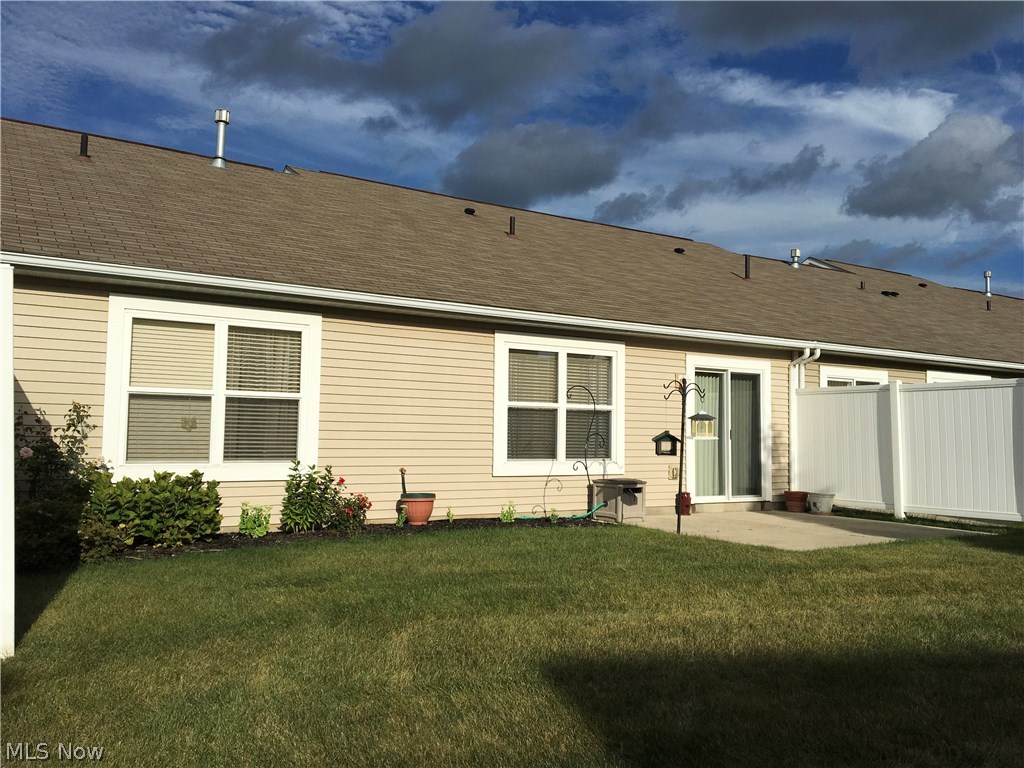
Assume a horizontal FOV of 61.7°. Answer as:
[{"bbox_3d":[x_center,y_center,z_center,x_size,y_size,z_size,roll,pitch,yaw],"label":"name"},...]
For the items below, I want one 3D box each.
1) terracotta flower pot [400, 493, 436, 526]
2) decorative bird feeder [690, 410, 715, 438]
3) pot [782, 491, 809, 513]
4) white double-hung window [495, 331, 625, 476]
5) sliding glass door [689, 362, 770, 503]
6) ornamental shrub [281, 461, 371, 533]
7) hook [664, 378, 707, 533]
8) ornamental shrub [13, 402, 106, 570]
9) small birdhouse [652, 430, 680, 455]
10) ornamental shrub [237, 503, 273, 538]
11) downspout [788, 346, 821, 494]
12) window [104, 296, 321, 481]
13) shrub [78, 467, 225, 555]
[{"bbox_3d":[-1.060,1.425,9.723,0.392,0.360,0.392,1,-4,0],"label":"terracotta flower pot"},{"bbox_3d":[2.087,0.452,9.352,0.282,0.312,0.272,3,-4,-33],"label":"decorative bird feeder"},{"bbox_3d":[4.370,1.813,13.178,0.360,0.315,0.360,1,-4,0],"label":"pot"},{"bbox_3d":[0.675,0.289,11.315,2.152,1.830,0.121,3,-4,-33],"label":"white double-hung window"},{"bbox_3d":[3.332,0.698,13.060,1.830,2.182,0.131,3,-4,-33],"label":"sliding glass door"},{"bbox_3d":[-1.969,1.208,9.105,0.804,0.754,0.503,3,-4,-33],"label":"ornamental shrub"},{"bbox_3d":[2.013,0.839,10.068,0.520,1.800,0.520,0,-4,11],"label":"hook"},{"bbox_3d":[-3.837,0.805,7.256,0.754,1.317,1.006,3,-4,-33],"label":"ornamental shrub"},{"bbox_3d":[1.883,0.723,10.389,0.330,0.290,0.220,1,-4,-7],"label":"small birdhouse"},{"bbox_3d":[-2.590,1.373,8.662,0.310,0.340,0.290,3,-5,-33],"label":"ornamental shrub"},{"bbox_3d":[4.673,0.672,13.736,0.322,2.444,0.342,3,-4,-33],"label":"downspout"},{"bbox_3d":[-2.993,0.091,8.784,2.137,1.815,0.100,3,-5,-33],"label":"window"},{"bbox_3d":[-3.315,1.131,7.913,1.300,0.710,0.800,3,-5,-33],"label":"shrub"}]

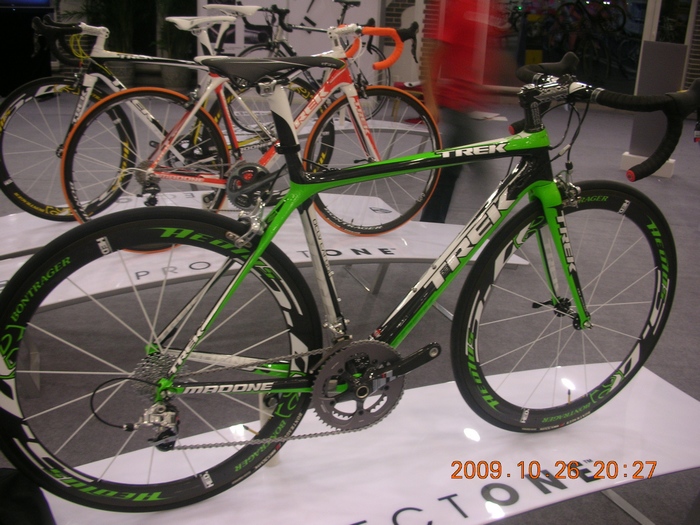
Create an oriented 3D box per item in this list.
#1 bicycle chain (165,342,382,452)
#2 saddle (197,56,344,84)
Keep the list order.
[{"bbox_3d":[-0.130,0.285,1.476,0.520,0.215,0.030,-6,21,-20],"label":"bicycle chain"},{"bbox_3d":[-0.139,-0.352,1.295,0.275,0.060,0.140,-6,21,-20],"label":"saddle"}]

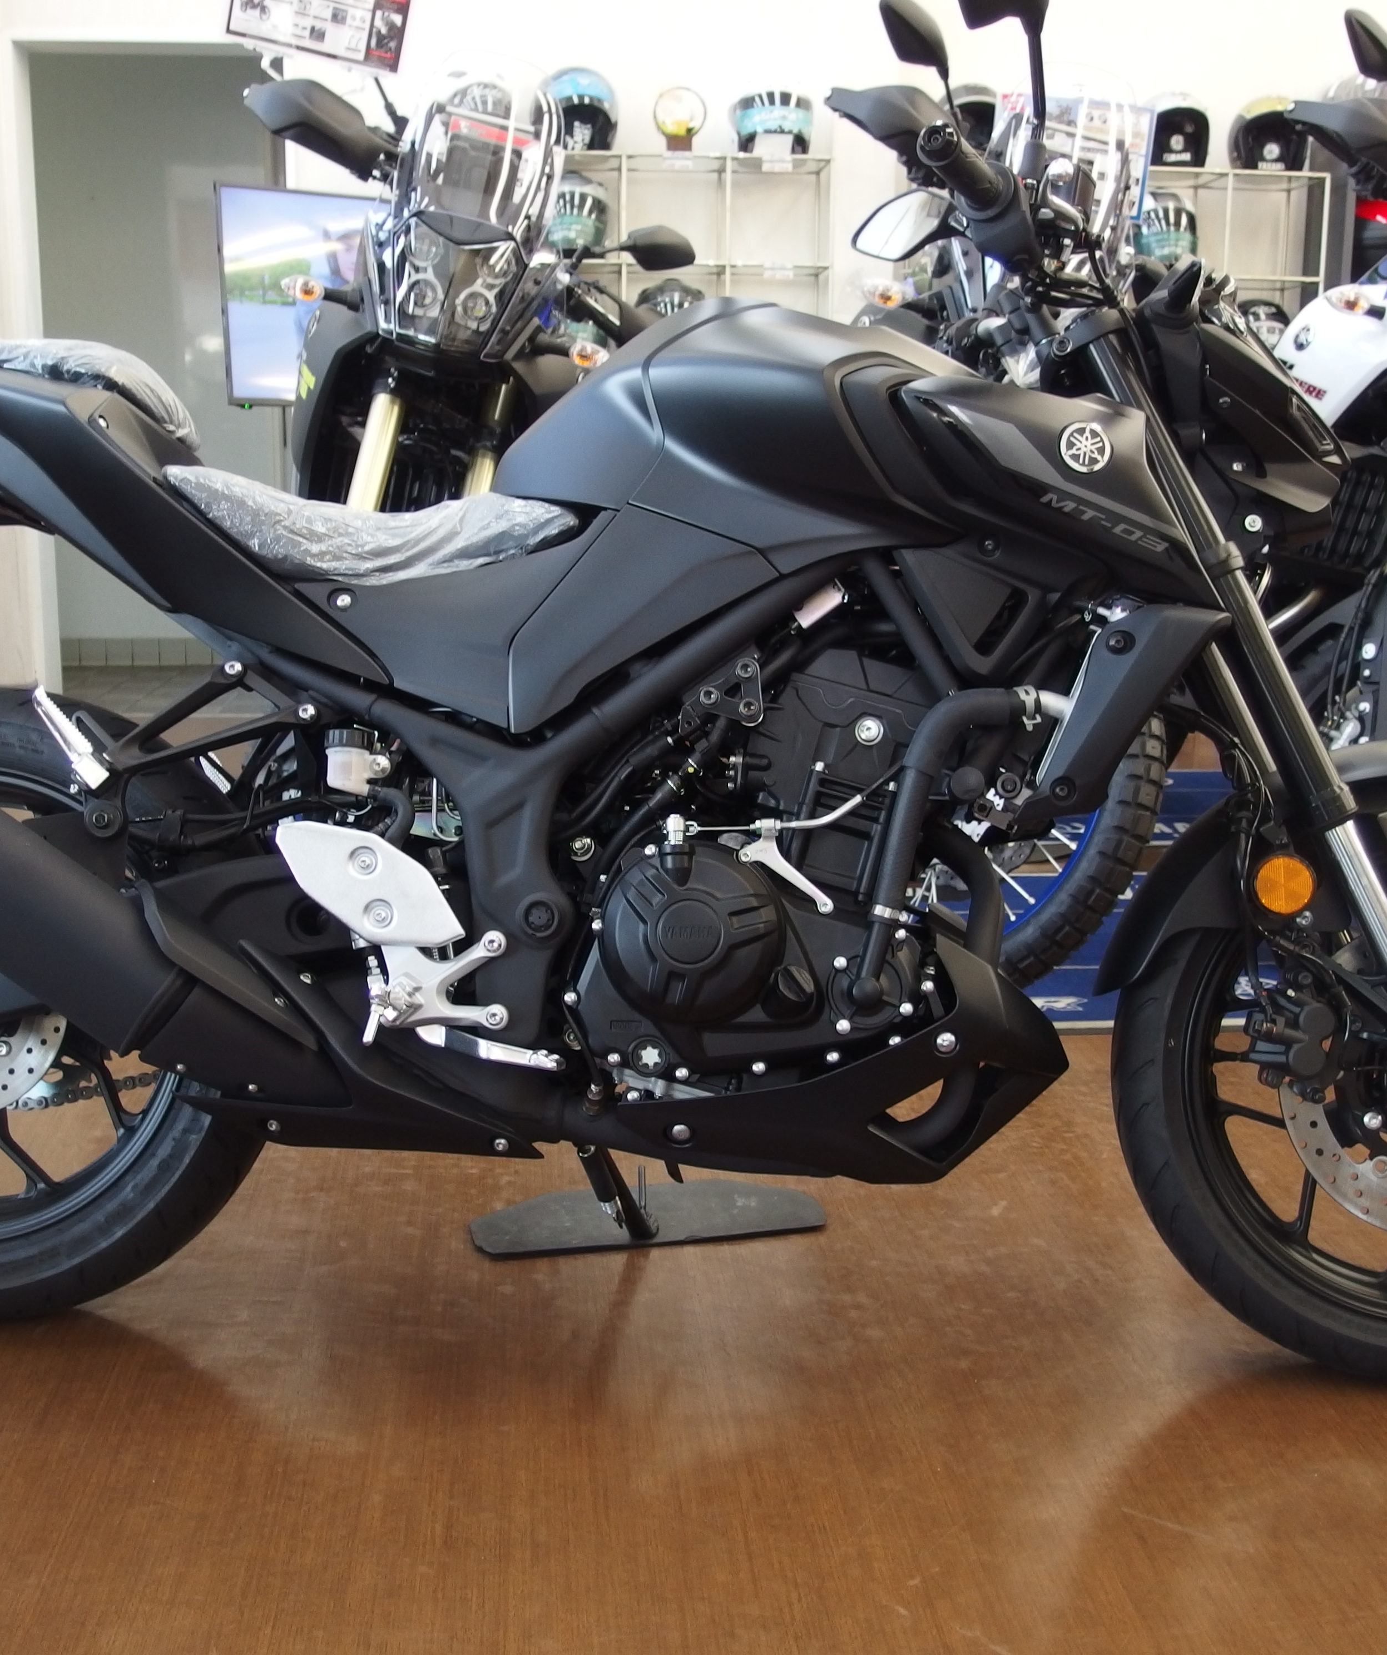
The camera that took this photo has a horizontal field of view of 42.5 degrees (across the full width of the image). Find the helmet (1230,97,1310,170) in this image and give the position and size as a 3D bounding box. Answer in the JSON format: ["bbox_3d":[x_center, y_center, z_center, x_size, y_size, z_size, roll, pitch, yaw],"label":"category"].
[{"bbox_3d":[1.816,-2.185,5.620,0.255,0.245,0.310,1,11,4],"label":"helmet"}]

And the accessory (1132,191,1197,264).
[{"bbox_3d":[1.468,-1.869,5.600,0.260,0.260,0.330,1,11,0],"label":"accessory"}]

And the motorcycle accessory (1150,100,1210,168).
[{"bbox_3d":[1.658,-2.377,6.100,0.250,0.260,0.310,-1,11,-8],"label":"motorcycle accessory"}]

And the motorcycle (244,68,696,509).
[{"bbox_3d":[-0.485,-0.617,3.649,0.900,1.500,2.300,10,9,-9],"label":"motorcycle"}]

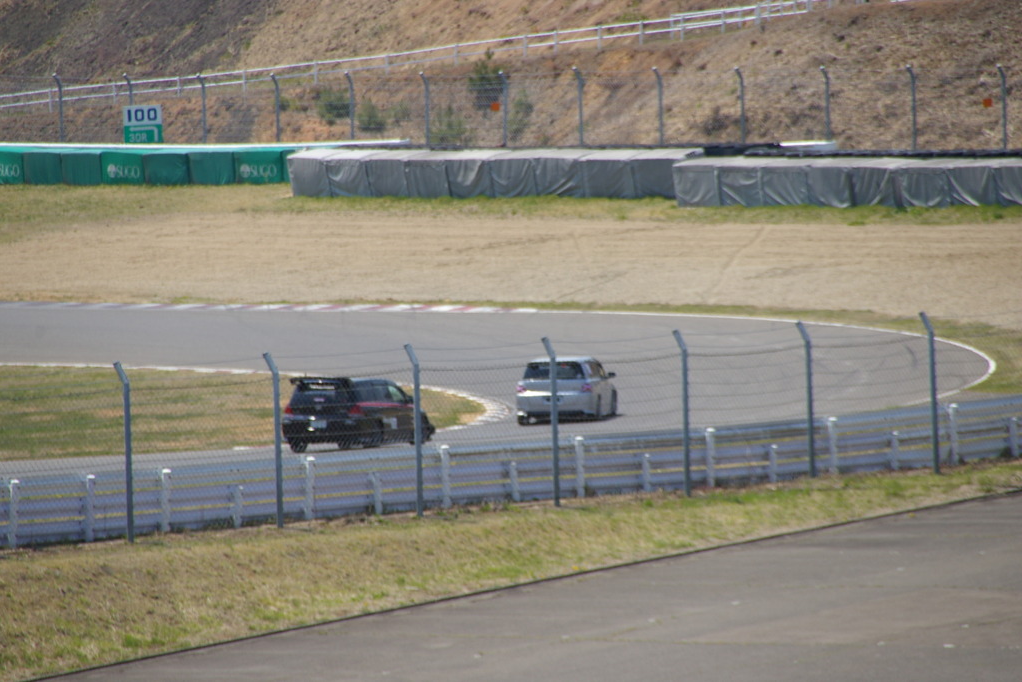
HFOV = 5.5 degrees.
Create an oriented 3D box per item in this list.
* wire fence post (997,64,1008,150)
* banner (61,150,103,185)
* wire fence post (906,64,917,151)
[{"bbox_3d":[13.506,-6.234,293.000,0.260,2.700,0.080,-4,3,-35],"label":"wire fence post"},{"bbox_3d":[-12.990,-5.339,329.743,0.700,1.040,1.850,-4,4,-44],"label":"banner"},{"bbox_3d":[11.132,-6.298,296.000,0.260,2.700,0.080,-4,3,-35],"label":"wire fence post"}]

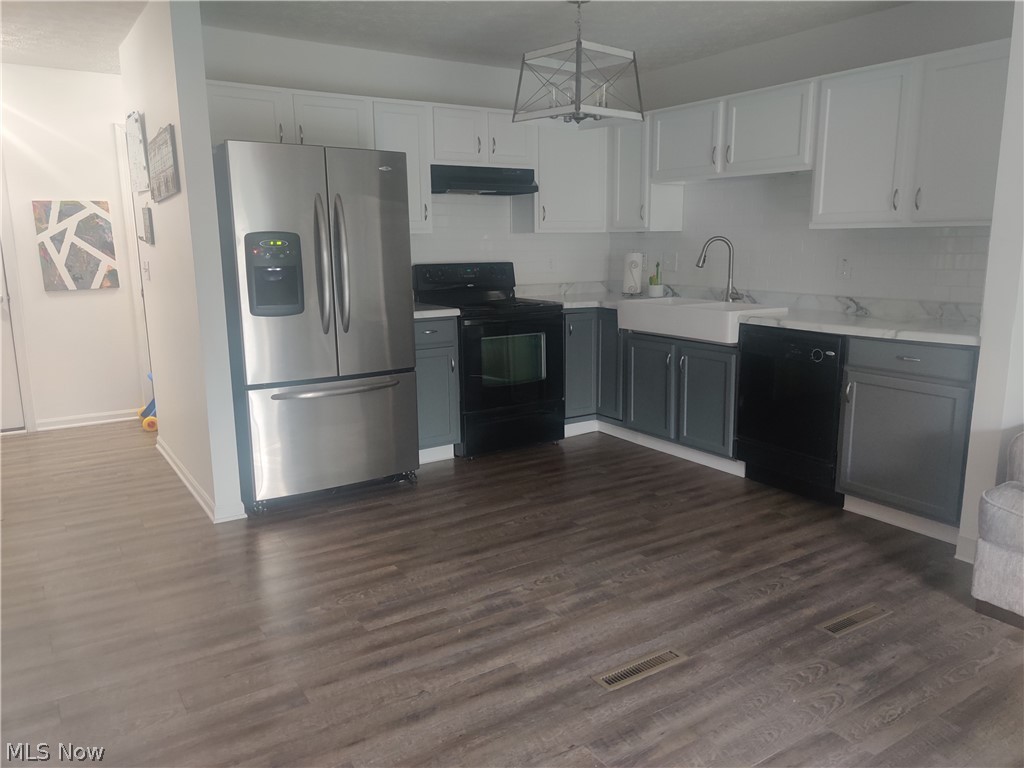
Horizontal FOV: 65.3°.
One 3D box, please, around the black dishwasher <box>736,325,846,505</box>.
[{"bbox_3d":[1.649,0.115,4.240,0.610,0.875,0.625,-7,12,-32],"label":"black dishwasher"}]

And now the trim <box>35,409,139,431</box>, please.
[{"bbox_3d":[-3.131,0.258,5.921,0.670,0.076,0.017,-7,12,-32],"label":"trim"}]

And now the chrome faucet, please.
[{"bbox_3d":[1.274,-0.691,4.883,0.280,0.415,0.120,-5,11,-24],"label":"chrome faucet"}]

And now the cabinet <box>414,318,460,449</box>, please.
[{"bbox_3d":[-0.649,-0.038,4.917,0.378,0.782,0.625,-7,12,-32],"label":"cabinet"}]

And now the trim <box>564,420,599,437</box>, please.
[{"bbox_3d":[0.457,0.308,5.405,0.314,0.088,0.016,-7,12,-32],"label":"trim"}]

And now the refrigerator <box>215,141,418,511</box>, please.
[{"bbox_3d":[-1.114,-0.349,4.380,0.910,1.775,0.860,-7,12,-32],"label":"refrigerator"}]

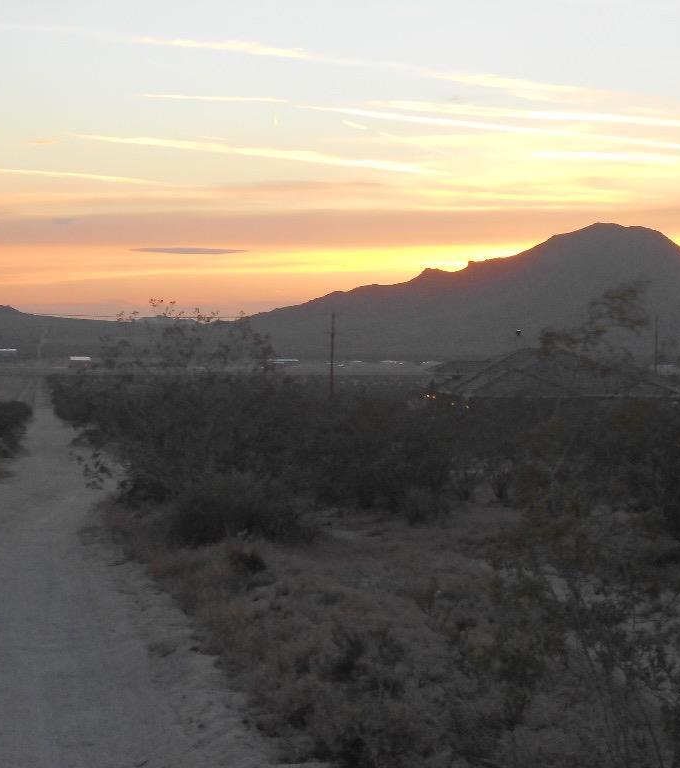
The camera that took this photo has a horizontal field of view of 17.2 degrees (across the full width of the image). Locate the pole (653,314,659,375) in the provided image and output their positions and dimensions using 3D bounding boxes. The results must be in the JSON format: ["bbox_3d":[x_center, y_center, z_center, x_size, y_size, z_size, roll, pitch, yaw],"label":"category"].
[{"bbox_3d":[34.382,-2.561,245.000,0.300,10.000,0.300,0,1,0],"label":"pole"}]

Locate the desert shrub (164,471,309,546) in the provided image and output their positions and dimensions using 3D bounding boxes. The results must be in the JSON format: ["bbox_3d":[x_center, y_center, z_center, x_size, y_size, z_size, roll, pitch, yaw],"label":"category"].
[{"bbox_3d":[-1.174,1.412,25.500,1.633,0.885,1.400,0,1,0],"label":"desert shrub"}]

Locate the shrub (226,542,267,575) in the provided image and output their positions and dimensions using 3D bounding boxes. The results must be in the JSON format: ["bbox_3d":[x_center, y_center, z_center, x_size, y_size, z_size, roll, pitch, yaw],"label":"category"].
[{"bbox_3d":[-0.873,1.630,21.000,0.374,0.299,0.355,0,1,0],"label":"shrub"}]

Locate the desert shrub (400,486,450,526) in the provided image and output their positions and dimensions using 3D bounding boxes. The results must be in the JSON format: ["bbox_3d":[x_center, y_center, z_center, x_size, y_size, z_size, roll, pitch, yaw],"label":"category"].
[{"bbox_3d":[1.109,1.594,29.500,0.682,0.499,0.656,0,1,0],"label":"desert shrub"}]

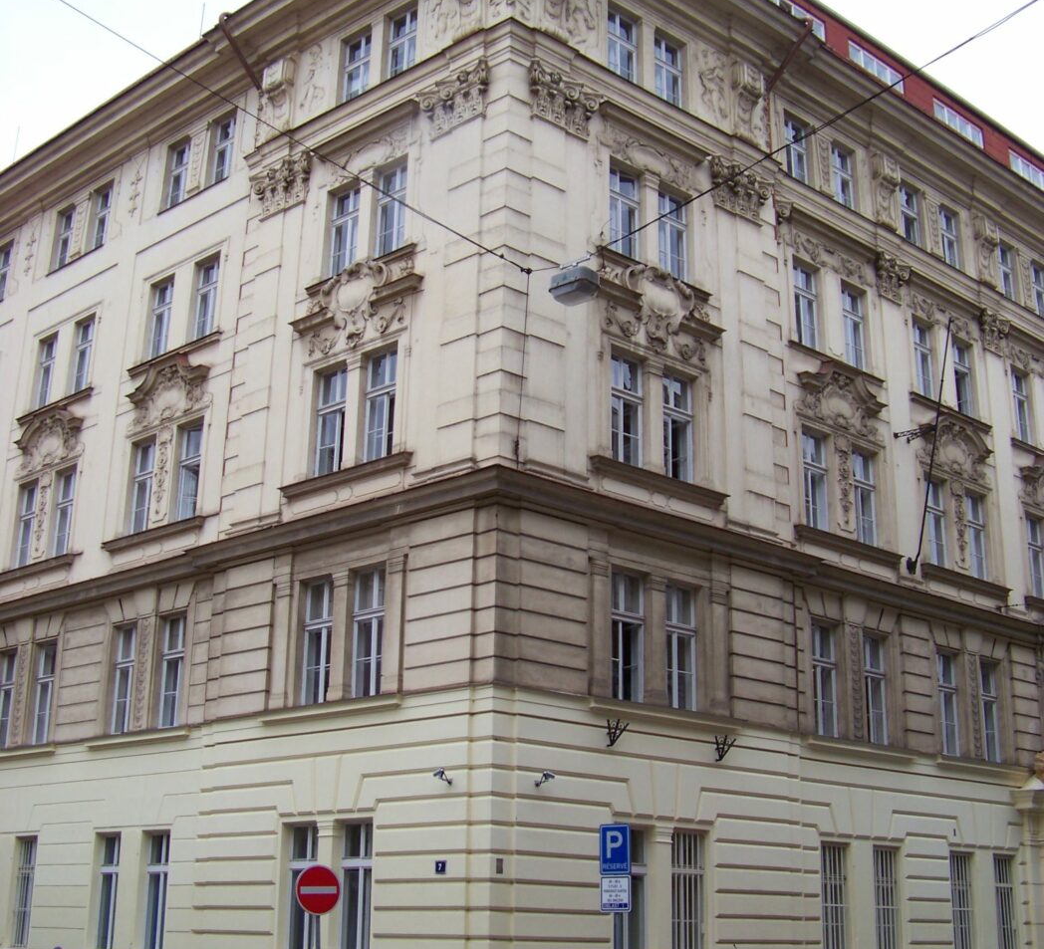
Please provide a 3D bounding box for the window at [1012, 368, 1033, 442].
[{"bbox_3d":[12.534,-1.699,36.643,0.960,1.870,0.180,16,-23,-40],"label":"window"}]

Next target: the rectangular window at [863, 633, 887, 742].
[{"bbox_3d":[7.201,4.397,29.801,0.930,2.230,0.180,16,-23,-40],"label":"rectangular window"}]

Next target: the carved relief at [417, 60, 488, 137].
[{"bbox_3d":[-1.267,-6.670,26.173,1.750,1.050,0.360,-15,-23,40],"label":"carved relief"}]

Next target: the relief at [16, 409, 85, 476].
[{"bbox_3d":[-11.188,-0.834,34.275,3.200,1.280,0.350,-15,-23,41],"label":"relief"}]

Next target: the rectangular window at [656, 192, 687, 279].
[{"bbox_3d":[2.895,-4.648,28.371,0.987,2.031,0.180,16,-23,-39],"label":"rectangular window"}]

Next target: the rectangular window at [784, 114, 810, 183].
[{"bbox_3d":[5.977,-7.167,32.083,0.970,1.500,0.180,16,-23,-40],"label":"rectangular window"}]

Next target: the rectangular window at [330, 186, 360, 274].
[{"bbox_3d":[-3.382,-4.719,28.330,0.970,1.930,0.200,-15,-23,41],"label":"rectangular window"}]

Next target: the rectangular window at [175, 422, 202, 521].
[{"bbox_3d":[-6.786,-0.023,30.197,0.973,2.144,0.160,-15,-23,40],"label":"rectangular window"}]

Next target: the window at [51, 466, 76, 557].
[{"bbox_3d":[-10.355,0.901,33.343,0.977,2.093,0.160,-15,-23,40],"label":"window"}]

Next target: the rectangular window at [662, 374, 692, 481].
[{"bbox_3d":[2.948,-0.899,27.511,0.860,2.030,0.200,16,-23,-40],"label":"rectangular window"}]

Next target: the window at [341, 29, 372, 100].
[{"bbox_3d":[-3.250,-8.158,29.335,0.970,1.600,0.200,-15,-23,41],"label":"window"}]

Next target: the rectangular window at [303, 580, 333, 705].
[{"bbox_3d":[-3.598,3.004,25.951,0.970,2.300,0.200,-15,-23,41],"label":"rectangular window"}]

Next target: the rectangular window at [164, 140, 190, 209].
[{"bbox_3d":[-7.789,-6.850,33.450,0.922,1.676,0.160,-15,-23,40],"label":"rectangular window"}]

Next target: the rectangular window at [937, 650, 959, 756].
[{"bbox_3d":[9.042,4.924,31.095,0.950,2.260,0.200,16,-23,-40],"label":"rectangular window"}]

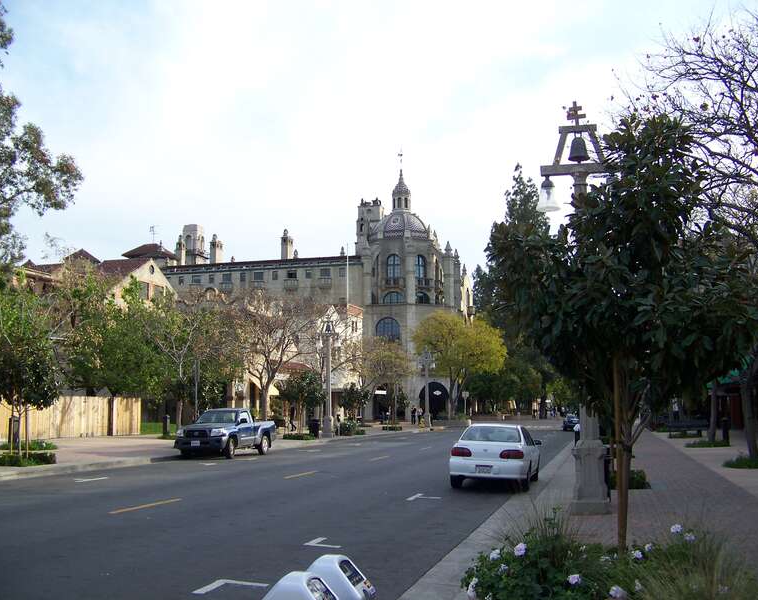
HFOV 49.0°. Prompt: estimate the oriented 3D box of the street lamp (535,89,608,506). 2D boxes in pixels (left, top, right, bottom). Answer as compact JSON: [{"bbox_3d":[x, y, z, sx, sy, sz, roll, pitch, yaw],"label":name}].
[{"bbox_3d":[3.303,0.007,13.439,1.420,6.700,0.680,-2,-8,15],"label":"street lamp"}]

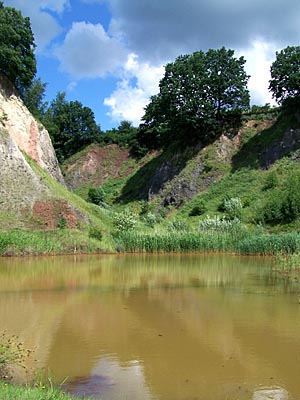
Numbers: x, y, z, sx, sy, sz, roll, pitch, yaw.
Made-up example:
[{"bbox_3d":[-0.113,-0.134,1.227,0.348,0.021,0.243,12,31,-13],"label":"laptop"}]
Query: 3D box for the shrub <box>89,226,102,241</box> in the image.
[{"bbox_3d":[-5.210,3.200,42.000,1.330,1.330,1.300,0,-4,0],"label":"shrub"}]

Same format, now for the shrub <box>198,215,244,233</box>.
[{"bbox_3d":[7.550,2.680,47.000,4.670,2.230,2.500,0,-4,0],"label":"shrub"}]

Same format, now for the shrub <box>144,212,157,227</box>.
[{"bbox_3d":[0.060,2.410,53.000,1.440,1.800,1.500,0,-4,0],"label":"shrub"}]

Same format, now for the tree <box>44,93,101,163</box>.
[{"bbox_3d":[-16.240,-15.190,92.000,11.520,14.400,11.000,0,-4,0],"label":"tree"}]

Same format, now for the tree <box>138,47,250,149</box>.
[{"bbox_3d":[7.600,-17.510,75.000,18.560,16.900,15.000,0,-4,0],"label":"tree"}]

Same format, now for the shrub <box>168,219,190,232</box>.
[{"bbox_3d":[3.010,2.900,48.000,2.390,1.740,1.900,0,-4,0],"label":"shrub"}]

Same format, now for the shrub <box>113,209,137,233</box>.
[{"bbox_3d":[-2.730,2.350,47.000,2.550,2.870,2.500,0,-4,0],"label":"shrub"}]

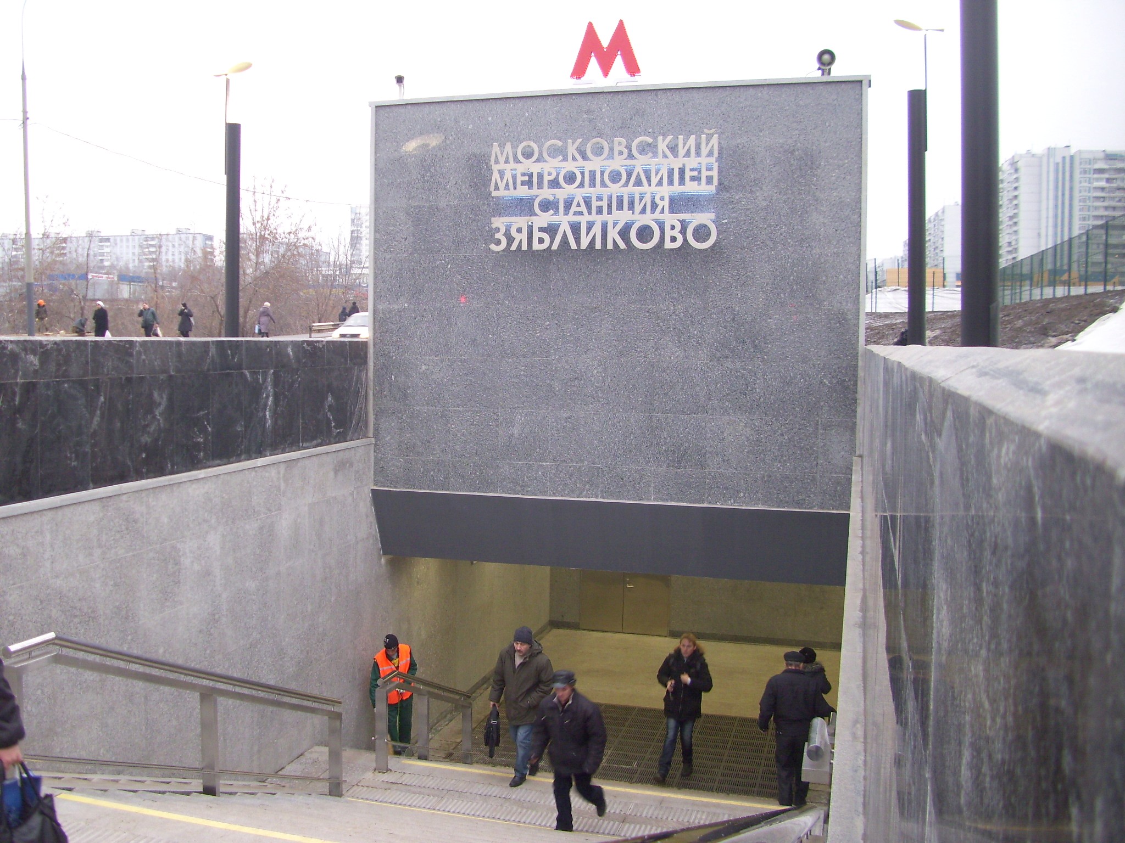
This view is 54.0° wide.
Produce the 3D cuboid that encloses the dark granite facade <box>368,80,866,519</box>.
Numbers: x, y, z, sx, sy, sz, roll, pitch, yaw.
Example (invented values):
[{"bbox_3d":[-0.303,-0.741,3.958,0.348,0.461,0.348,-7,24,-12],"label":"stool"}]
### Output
[{"bbox_3d":[0.493,-1.416,12.843,5.710,4.640,0.400,2,4,15],"label":"dark granite facade"}]

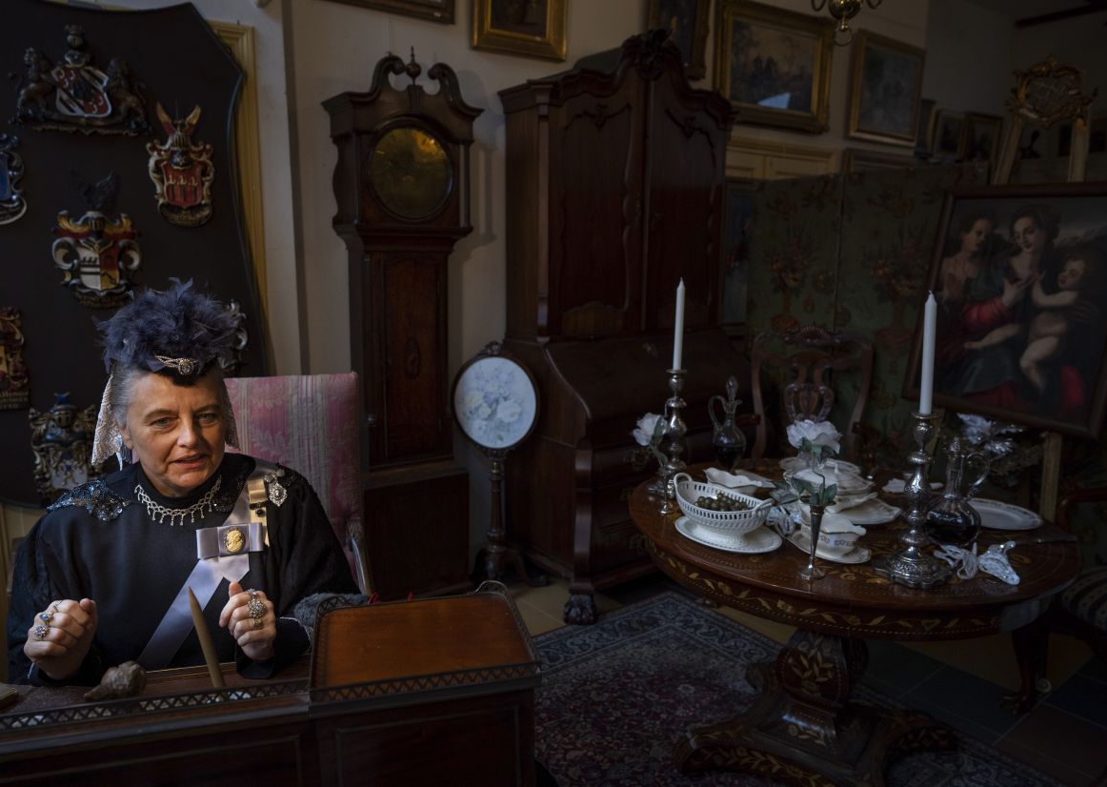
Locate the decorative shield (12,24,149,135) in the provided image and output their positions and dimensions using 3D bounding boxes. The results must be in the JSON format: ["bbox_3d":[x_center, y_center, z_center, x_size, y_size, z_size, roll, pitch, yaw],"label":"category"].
[{"bbox_3d":[-1.568,-1.041,2.611,0.379,0.348,0.070,-7,13,-31],"label":"decorative shield"}]

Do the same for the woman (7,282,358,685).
[{"bbox_3d":[-0.561,0.539,1.304,0.540,1.420,0.740,-2,12,-14],"label":"woman"}]

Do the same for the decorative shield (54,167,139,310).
[{"bbox_3d":[-1.574,-0.533,2.712,0.255,0.455,0.070,-7,13,-31],"label":"decorative shield"}]

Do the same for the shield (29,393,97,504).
[{"bbox_3d":[-1.716,0.191,2.770,0.220,0.388,0.070,-7,13,-31],"label":"shield"}]

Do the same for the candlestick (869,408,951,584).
[{"bbox_3d":[0.819,0.220,1.750,0.185,0.370,0.185,0,11,0],"label":"candlestick"}]

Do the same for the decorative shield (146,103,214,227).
[{"bbox_3d":[-1.331,-0.814,2.809,0.218,0.419,0.070,-7,13,-31],"label":"decorative shield"}]

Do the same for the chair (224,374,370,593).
[{"bbox_3d":[-0.629,0.604,1.582,0.600,1.180,0.660,-2,12,-14],"label":"chair"}]

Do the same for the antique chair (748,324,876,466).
[{"bbox_3d":[1.123,0.301,3.337,0.620,1.100,0.620,1,11,4],"label":"antique chair"}]

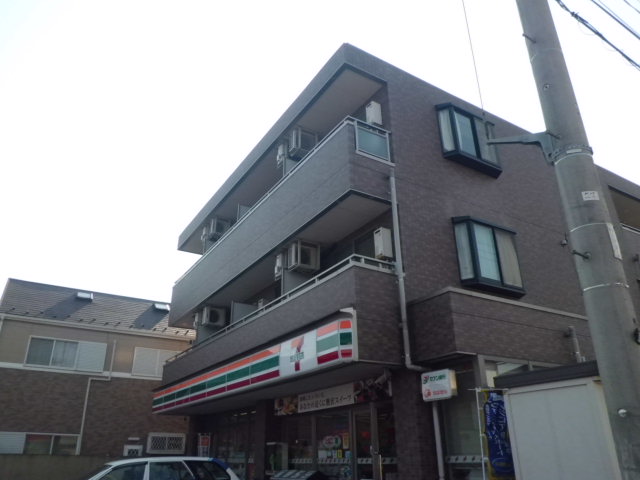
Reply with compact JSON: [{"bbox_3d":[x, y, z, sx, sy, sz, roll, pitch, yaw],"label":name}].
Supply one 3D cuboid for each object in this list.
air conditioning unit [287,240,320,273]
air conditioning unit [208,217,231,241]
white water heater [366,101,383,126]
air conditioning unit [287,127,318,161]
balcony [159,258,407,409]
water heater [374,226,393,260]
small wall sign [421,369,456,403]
[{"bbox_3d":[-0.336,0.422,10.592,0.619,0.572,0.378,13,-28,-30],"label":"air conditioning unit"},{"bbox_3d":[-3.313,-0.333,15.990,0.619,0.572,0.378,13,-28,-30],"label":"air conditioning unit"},{"bbox_3d":[1.133,-2.584,10.052,0.224,0.560,0.236,13,-28,-30],"label":"white water heater"},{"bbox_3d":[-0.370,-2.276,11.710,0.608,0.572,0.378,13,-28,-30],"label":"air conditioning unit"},{"bbox_3d":[-1.926,3.066,12.056,1.109,1.752,10.974,13,-28,-30],"label":"balcony"},{"bbox_3d":[1.173,0.078,8.902,0.224,0.566,0.236,13,-28,-30],"label":"water heater"},{"bbox_3d":[1.868,2.278,7.518,0.130,0.431,0.602,13,-28,-30],"label":"small wall sign"}]

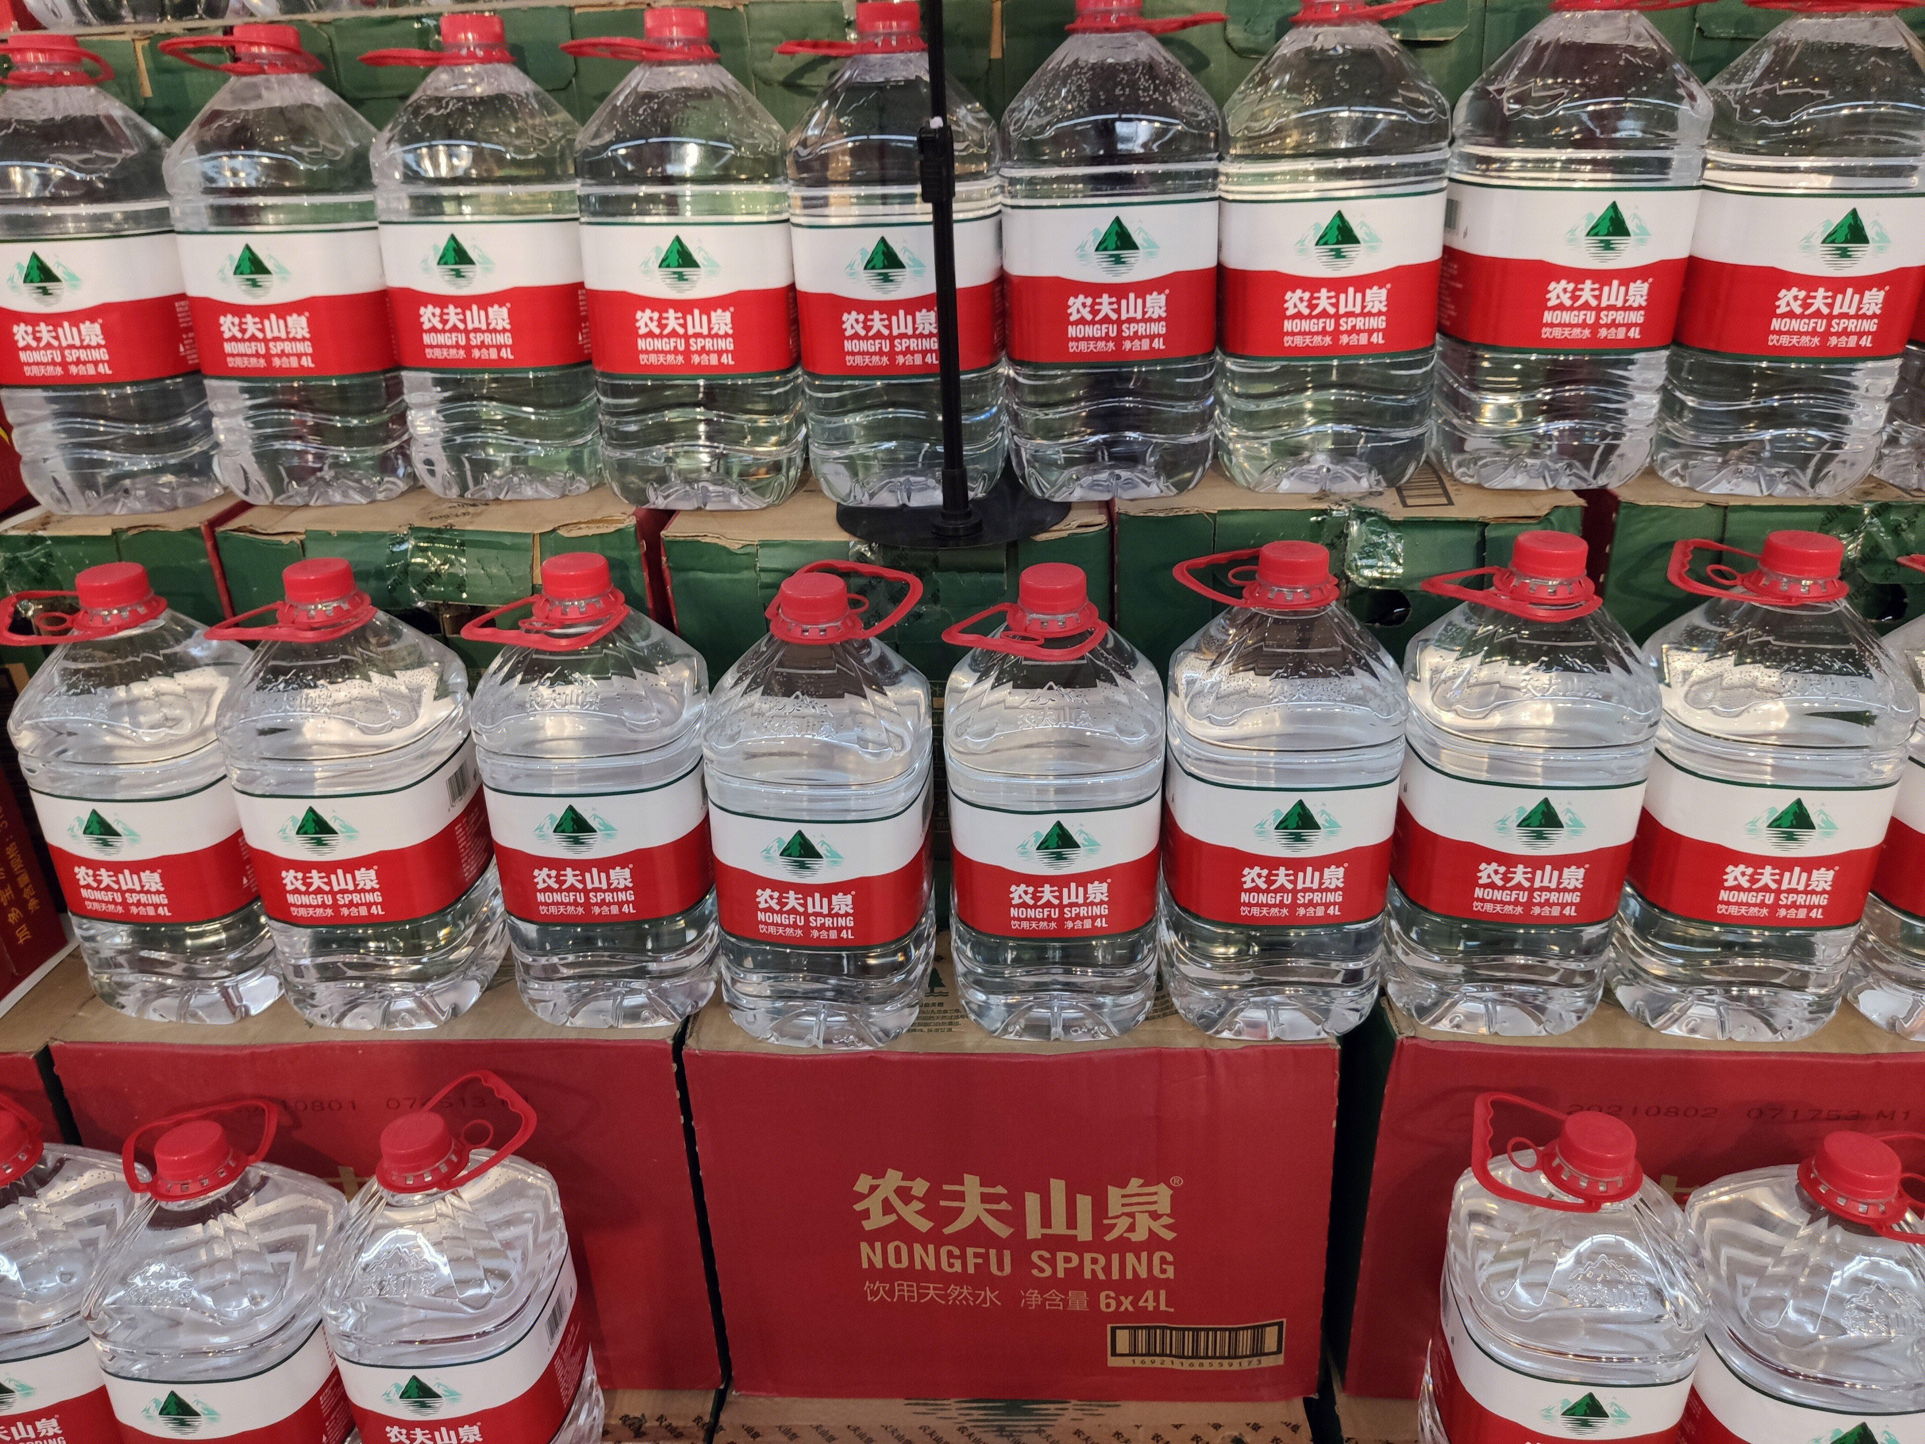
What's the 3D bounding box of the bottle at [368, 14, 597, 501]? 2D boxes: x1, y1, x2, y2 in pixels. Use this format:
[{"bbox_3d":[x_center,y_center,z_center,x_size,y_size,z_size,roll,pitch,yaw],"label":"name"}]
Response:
[{"bbox_3d":[-0.324,-0.327,1.032,0.144,0.318,0.144,3,24,12],"label":"bottle"}]

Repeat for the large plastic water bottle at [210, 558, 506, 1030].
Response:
[{"bbox_3d":[-0.414,0.046,1.001,0.141,0.317,0.141,0,23,2],"label":"large plastic water bottle"}]

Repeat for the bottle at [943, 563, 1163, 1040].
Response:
[{"bbox_3d":[0.061,0.052,0.978,0.141,0.317,0.141,-1,23,1],"label":"bottle"}]

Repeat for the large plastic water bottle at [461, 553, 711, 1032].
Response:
[{"bbox_3d":[-0.246,0.044,0.994,0.141,0.317,0.141,0,23,2],"label":"large plastic water bottle"}]

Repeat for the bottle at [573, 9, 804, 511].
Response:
[{"bbox_3d":[-0.182,-0.313,0.988,0.144,0.318,0.144,-3,24,-2],"label":"bottle"}]

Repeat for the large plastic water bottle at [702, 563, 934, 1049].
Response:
[{"bbox_3d":[-0.089,0.060,0.965,0.144,0.318,0.144,2,24,8],"label":"large plastic water bottle"}]

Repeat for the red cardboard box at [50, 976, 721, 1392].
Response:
[{"bbox_3d":[-0.408,0.310,1.208,0.443,0.324,0.300,-1,24,3],"label":"red cardboard box"}]

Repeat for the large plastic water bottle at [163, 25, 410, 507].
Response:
[{"bbox_3d":[-0.470,-0.328,1.043,0.141,0.317,0.141,3,24,10],"label":"large plastic water bottle"}]

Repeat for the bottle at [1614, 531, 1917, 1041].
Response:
[{"bbox_3d":[0.518,0.037,0.941,0.141,0.317,0.141,4,24,13],"label":"bottle"}]

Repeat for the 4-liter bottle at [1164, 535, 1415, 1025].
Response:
[{"bbox_3d":[0.207,0.040,0.950,0.141,0.317,0.141,-1,23,1],"label":"4-liter bottle"}]

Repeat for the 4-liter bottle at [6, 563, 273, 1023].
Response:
[{"bbox_3d":[-0.557,0.052,1.021,0.144,0.318,0.144,2,24,10],"label":"4-liter bottle"}]

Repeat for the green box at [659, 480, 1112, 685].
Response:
[{"bbox_3d":[-0.045,-0.072,1.240,0.300,0.324,0.443,-2,24,1],"label":"green box"}]

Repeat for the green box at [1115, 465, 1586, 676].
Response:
[{"bbox_3d":[0.279,-0.078,1.237,0.304,0.321,0.440,0,23,4],"label":"green box"}]

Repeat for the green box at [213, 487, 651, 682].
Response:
[{"bbox_3d":[-0.365,-0.077,1.279,0.300,0.324,0.443,-1,24,2],"label":"green box"}]

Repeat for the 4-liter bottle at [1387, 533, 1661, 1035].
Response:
[{"bbox_3d":[0.361,0.037,0.943,0.141,0.317,0.141,2,23,8],"label":"4-liter bottle"}]

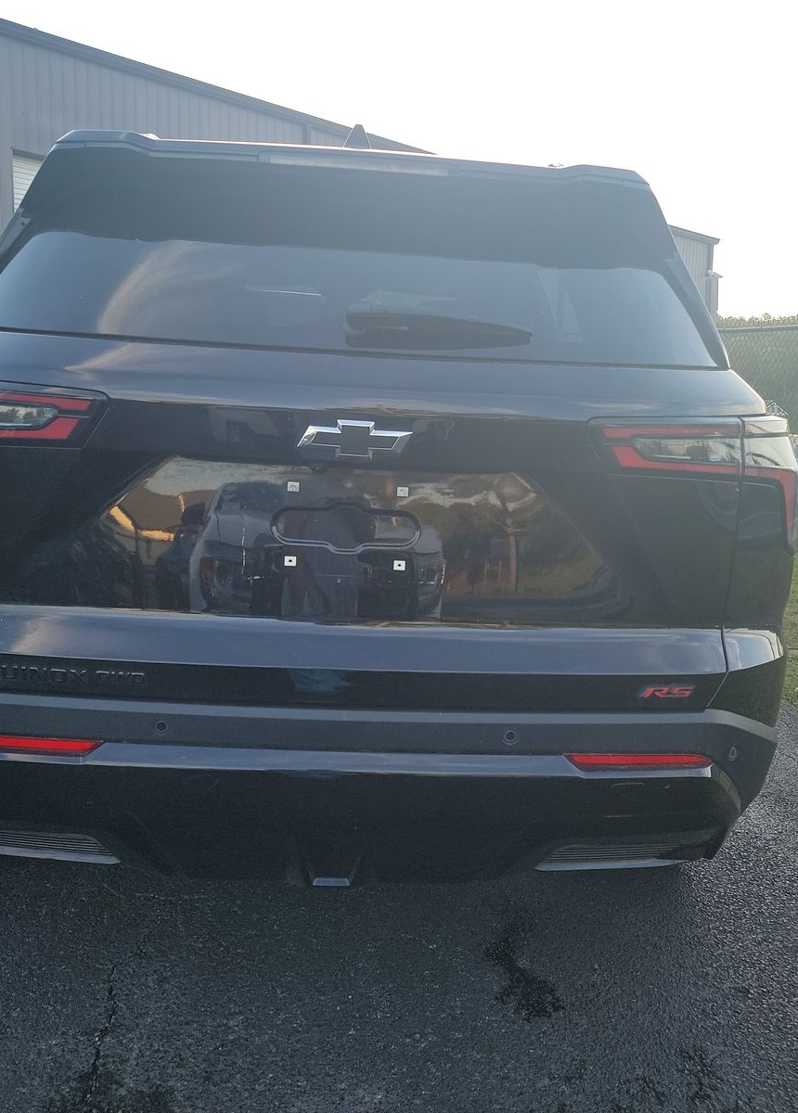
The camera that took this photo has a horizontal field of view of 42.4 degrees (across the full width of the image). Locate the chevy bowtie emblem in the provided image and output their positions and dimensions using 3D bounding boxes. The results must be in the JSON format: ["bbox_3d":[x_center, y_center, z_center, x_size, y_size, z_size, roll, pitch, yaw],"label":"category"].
[{"bbox_3d":[-0.068,-0.183,1.612,0.181,0.062,0.018,2,8,-4],"label":"chevy bowtie emblem"}]

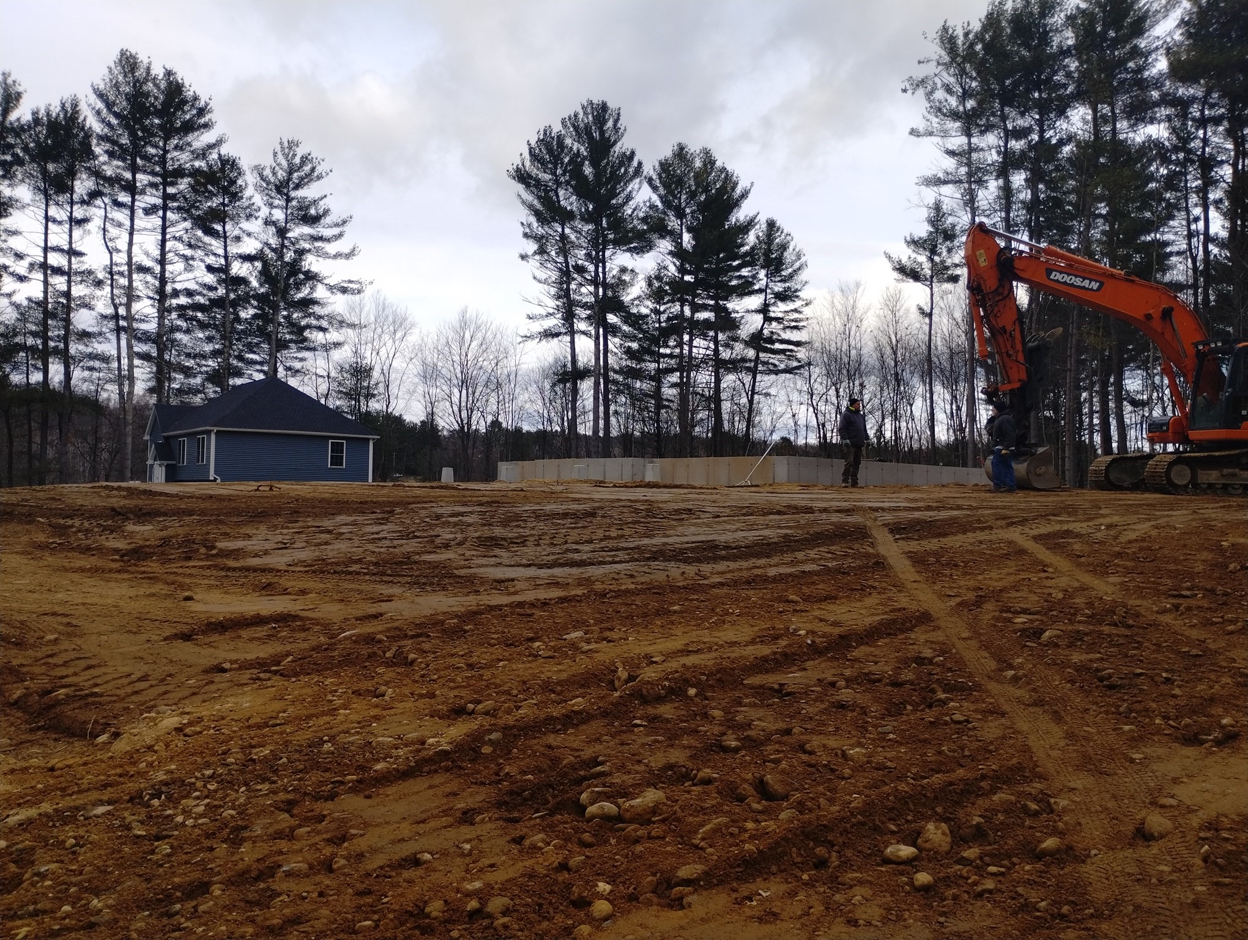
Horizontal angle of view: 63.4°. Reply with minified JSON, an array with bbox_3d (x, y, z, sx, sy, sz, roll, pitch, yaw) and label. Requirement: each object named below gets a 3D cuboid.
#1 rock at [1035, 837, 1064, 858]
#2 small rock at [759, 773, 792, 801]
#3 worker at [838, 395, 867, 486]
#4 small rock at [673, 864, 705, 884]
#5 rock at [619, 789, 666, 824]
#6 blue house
[{"bbox_3d":[1.564,1.387,3.716,0.106,0.070,0.085,1,-2,23],"label":"rock"},{"bbox_3d":[0.633,1.329,4.233,0.133,0.109,0.120,1,-1,9],"label":"small rock"},{"bbox_3d":[4.636,-0.564,20.500,0.450,1.800,0.620,0,-2,40],"label":"worker"},{"bbox_3d":[0.223,1.379,3.449,0.109,0.057,0.092,1,-1,4],"label":"small rock"},{"bbox_3d":[0.073,1.323,3.975,0.186,0.127,0.139,1,-1,1],"label":"rock"},{"bbox_3d":[-23.309,-2.264,62.871,10.300,6.695,15.913,2,-2,-37],"label":"blue house"}]

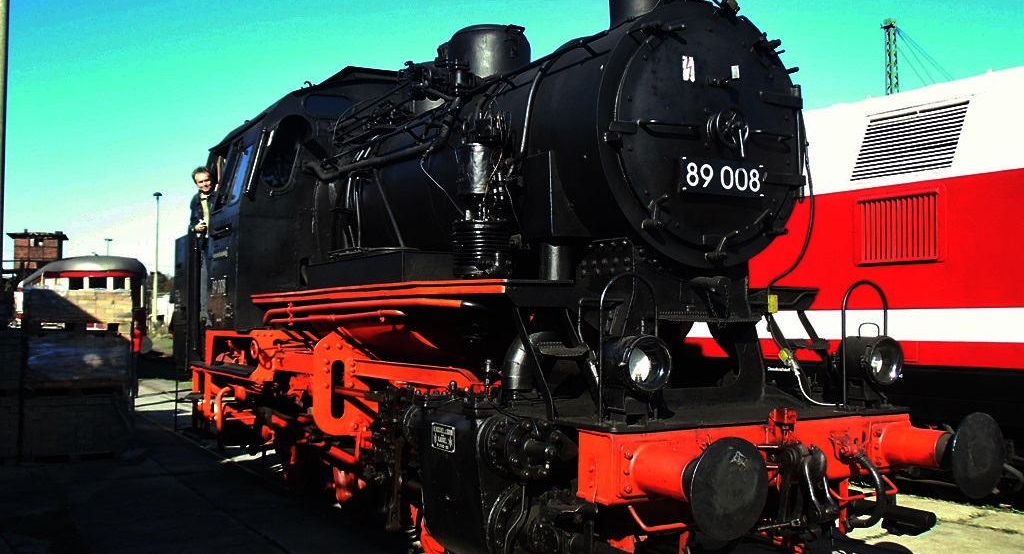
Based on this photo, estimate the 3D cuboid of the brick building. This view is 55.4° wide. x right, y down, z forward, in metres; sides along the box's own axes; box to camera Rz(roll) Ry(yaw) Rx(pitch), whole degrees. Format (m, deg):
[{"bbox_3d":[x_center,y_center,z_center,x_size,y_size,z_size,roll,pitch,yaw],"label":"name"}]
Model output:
[{"bbox_3d":[-48.607,-2.305,100.000,6.000,5.000,5.500,1,-3,-27],"label":"brick building"}]

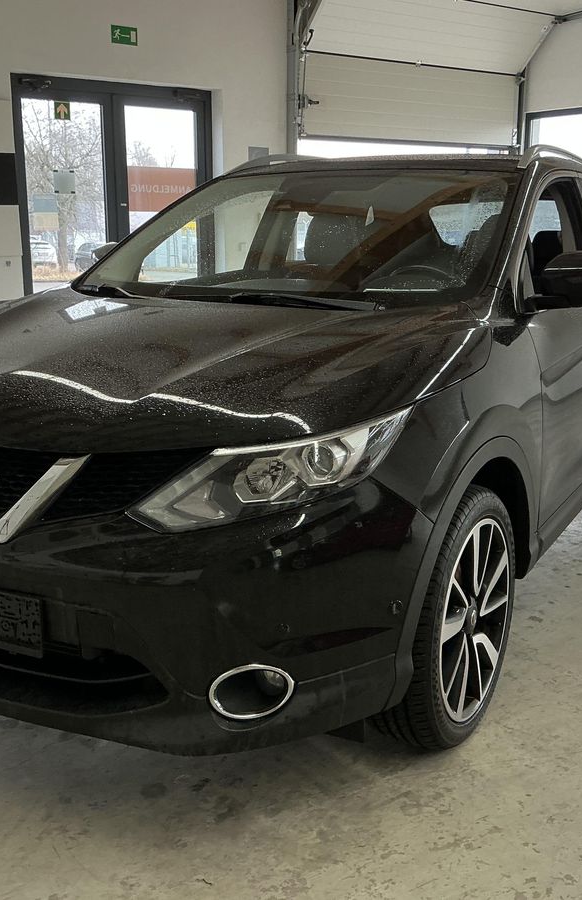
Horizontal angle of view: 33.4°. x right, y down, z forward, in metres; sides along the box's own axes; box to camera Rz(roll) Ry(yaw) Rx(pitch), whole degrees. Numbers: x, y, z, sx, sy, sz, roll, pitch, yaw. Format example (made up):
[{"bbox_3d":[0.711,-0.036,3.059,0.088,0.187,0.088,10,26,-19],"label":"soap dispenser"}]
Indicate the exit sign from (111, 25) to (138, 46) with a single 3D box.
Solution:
[{"bbox_3d":[-1.470,-3.656,8.583,0.262,0.152,0.025,-9,15,-34],"label":"exit sign"}]

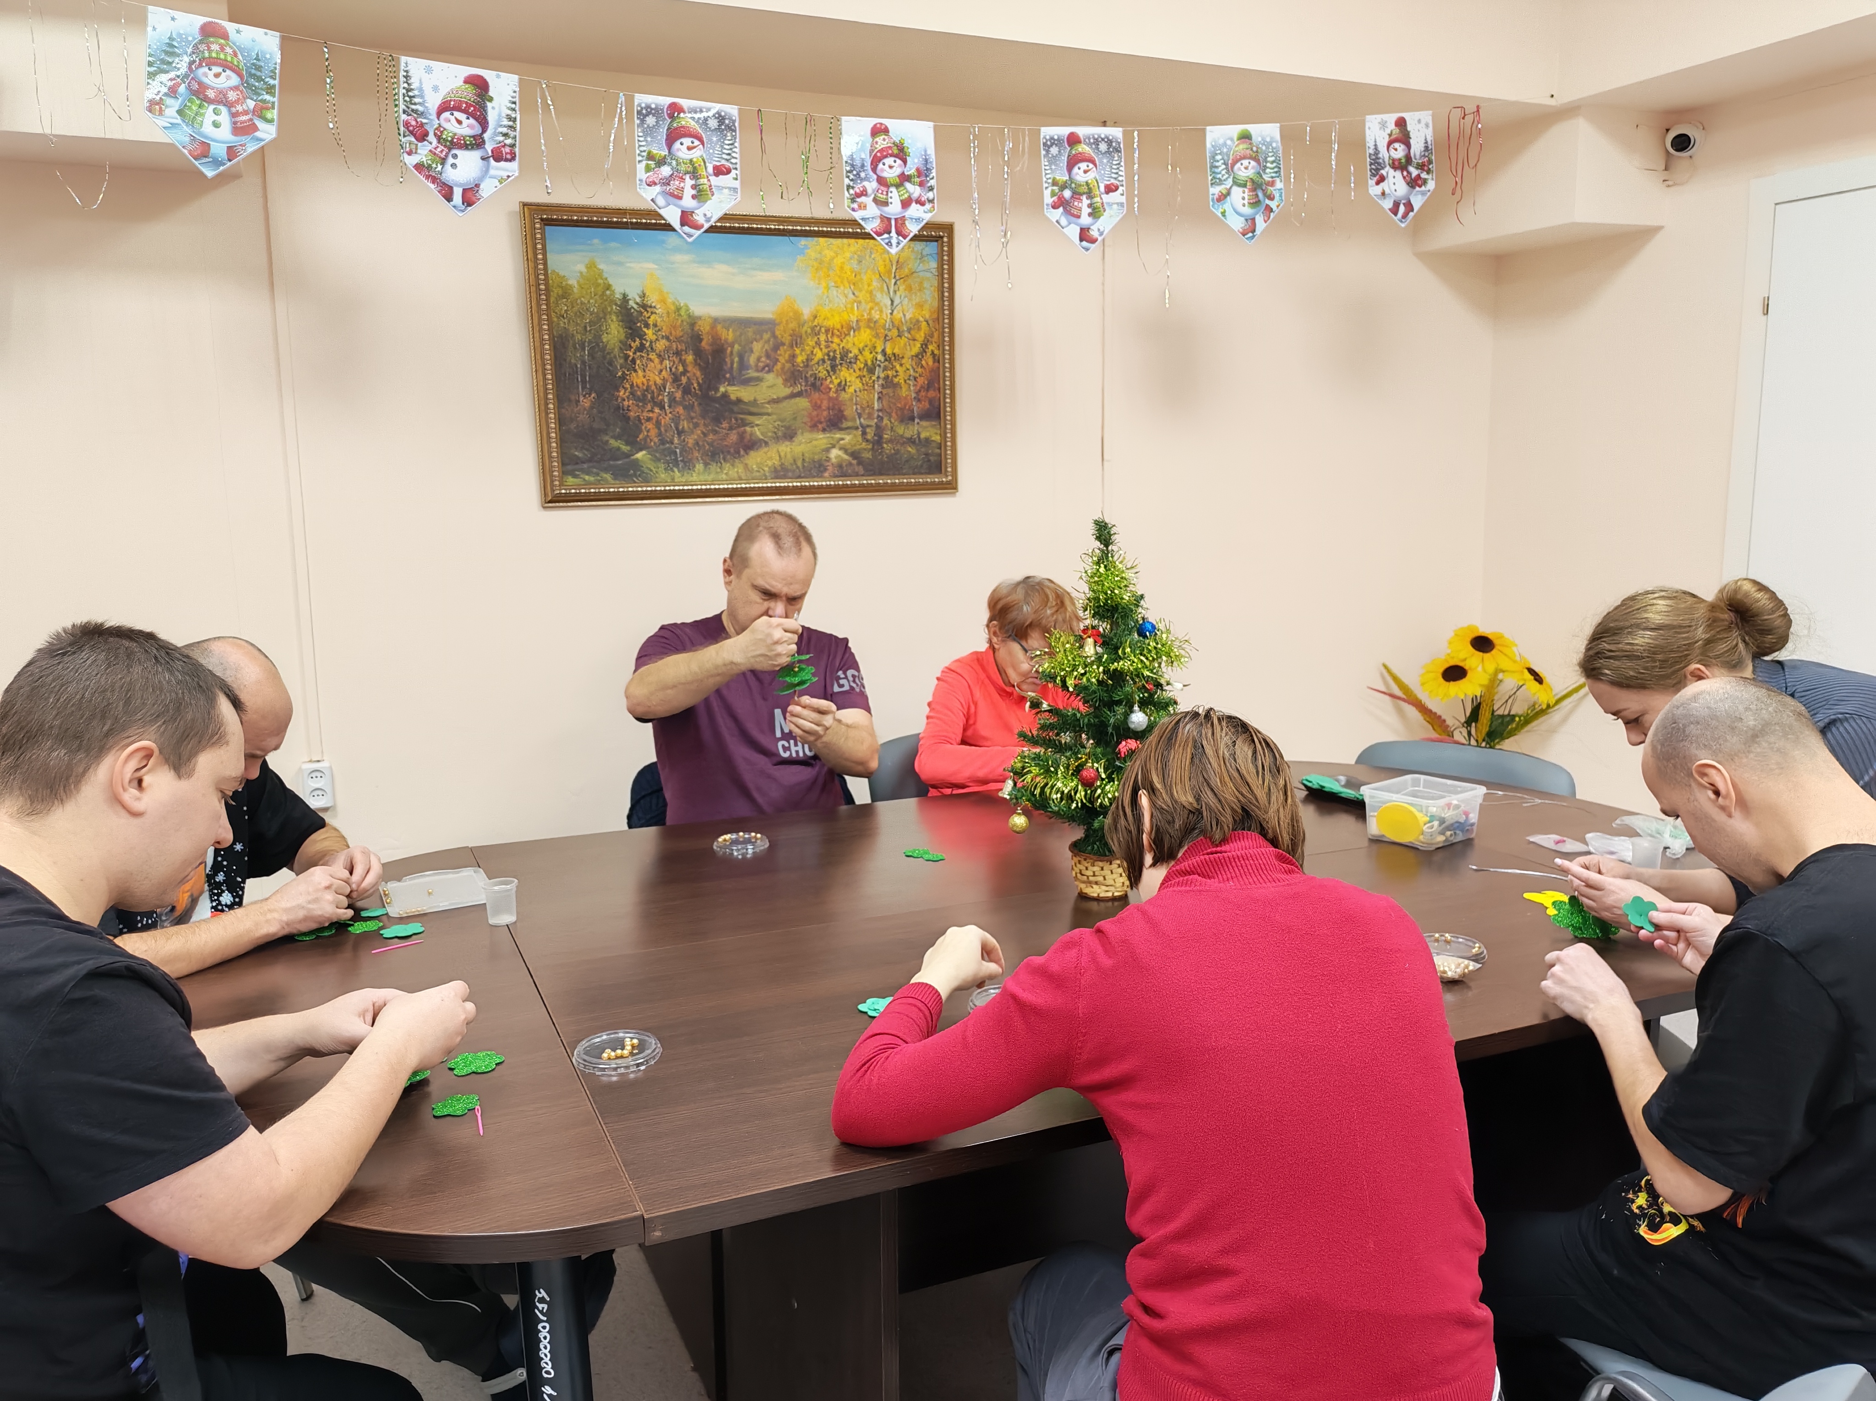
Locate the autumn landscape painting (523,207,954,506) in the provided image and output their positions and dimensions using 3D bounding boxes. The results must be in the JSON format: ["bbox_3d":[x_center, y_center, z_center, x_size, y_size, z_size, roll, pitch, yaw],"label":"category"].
[{"bbox_3d":[-0.450,-0.841,3.610,1.080,0.690,0.045,-5,13,-24],"label":"autumn landscape painting"}]

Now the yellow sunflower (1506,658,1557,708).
[{"bbox_3d":[1.762,-0.054,4.350,0.190,0.070,0.190,-11,56,-49],"label":"yellow sunflower"}]

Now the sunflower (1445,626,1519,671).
[{"bbox_3d":[1.632,-0.153,4.380,0.200,0.065,0.200,1,48,15],"label":"sunflower"}]

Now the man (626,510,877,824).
[{"bbox_3d":[-0.306,0.309,2.767,0.530,1.319,0.720,-6,10,-29],"label":"man"}]

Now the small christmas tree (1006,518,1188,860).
[{"bbox_3d":[0.246,-0.005,2.181,0.275,0.526,0.275,-1,9,0],"label":"small christmas tree"}]

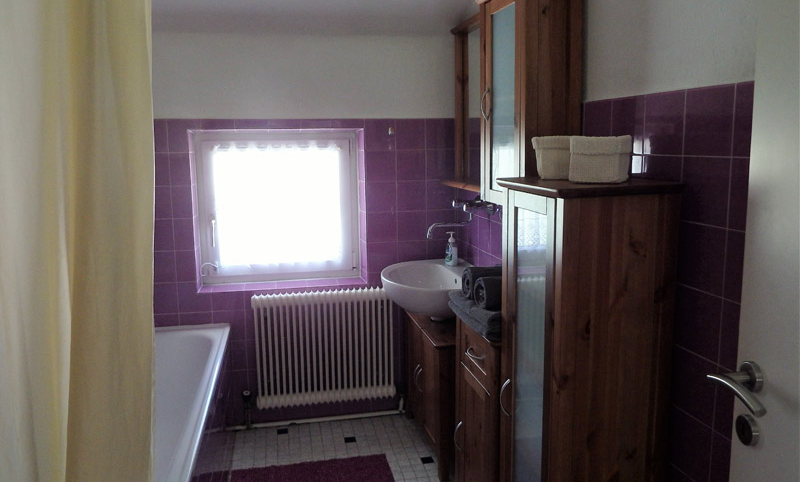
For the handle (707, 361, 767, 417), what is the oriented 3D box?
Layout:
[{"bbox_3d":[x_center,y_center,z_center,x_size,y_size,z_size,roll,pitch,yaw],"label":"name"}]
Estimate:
[{"bbox_3d":[0.587,0.249,0.936,0.075,0.055,0.150,0,9,5],"label":"handle"}]

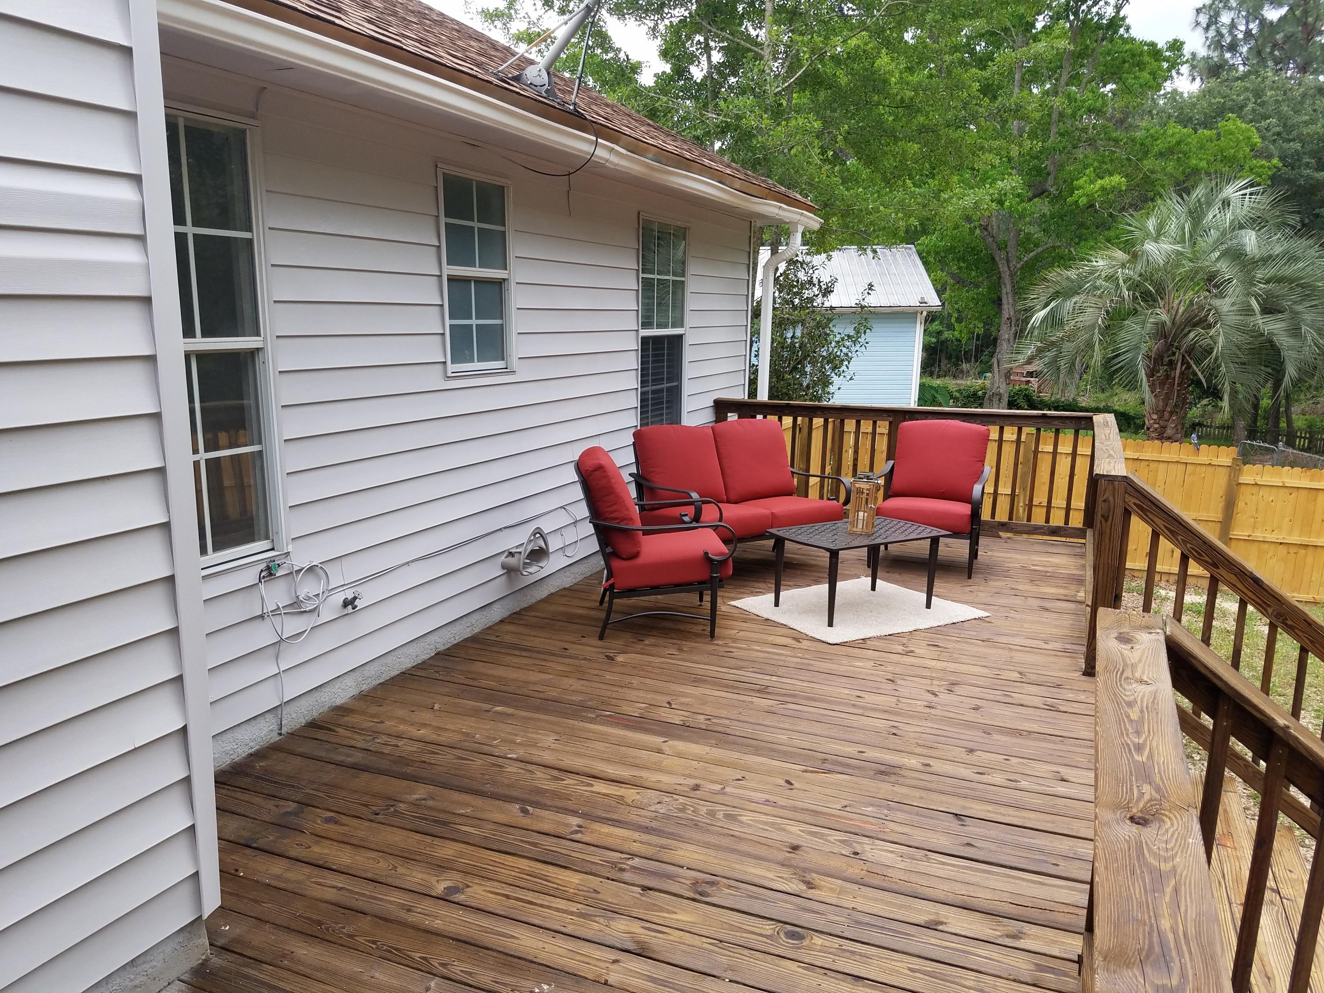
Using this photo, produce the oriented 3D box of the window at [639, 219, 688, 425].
[{"bbox_3d":[-0.012,-1.154,6.985,0.100,1.550,0.870,5,11,23],"label":"window"}]

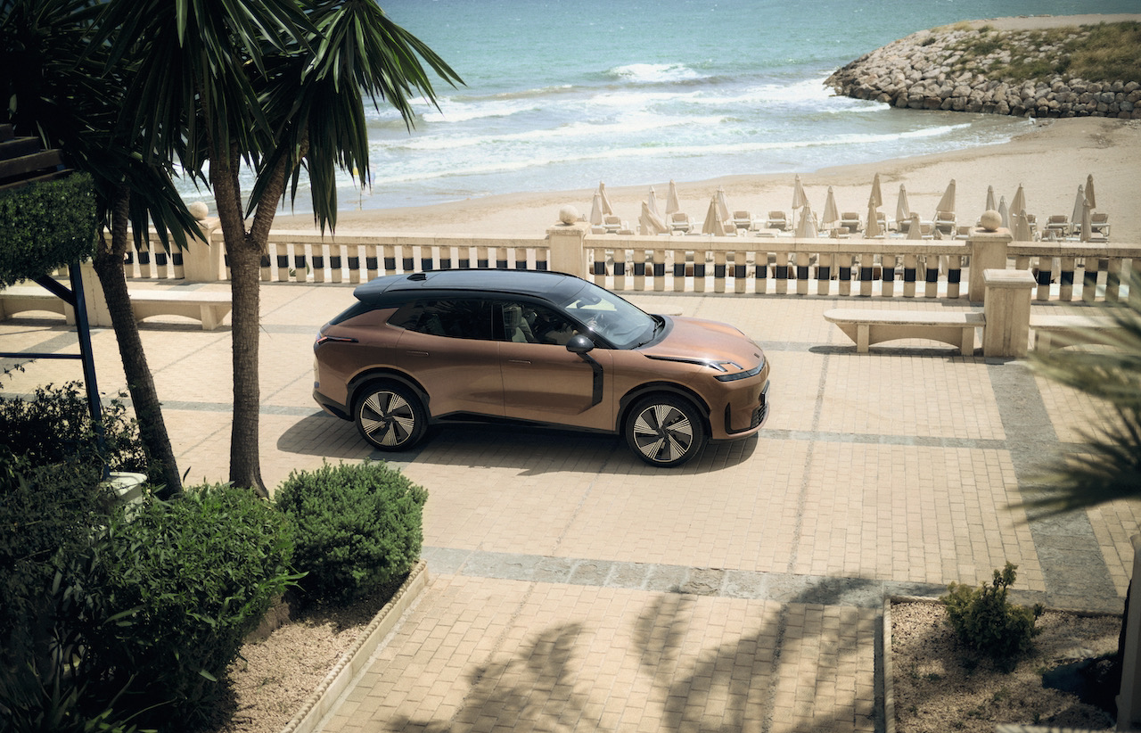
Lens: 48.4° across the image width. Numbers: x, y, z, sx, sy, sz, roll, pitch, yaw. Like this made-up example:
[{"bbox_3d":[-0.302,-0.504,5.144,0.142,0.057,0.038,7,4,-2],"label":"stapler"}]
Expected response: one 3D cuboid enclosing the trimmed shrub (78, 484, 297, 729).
[{"bbox_3d":[-2.467,1.478,8.289,1.360,1.340,1.400,2,17,13],"label":"trimmed shrub"}]

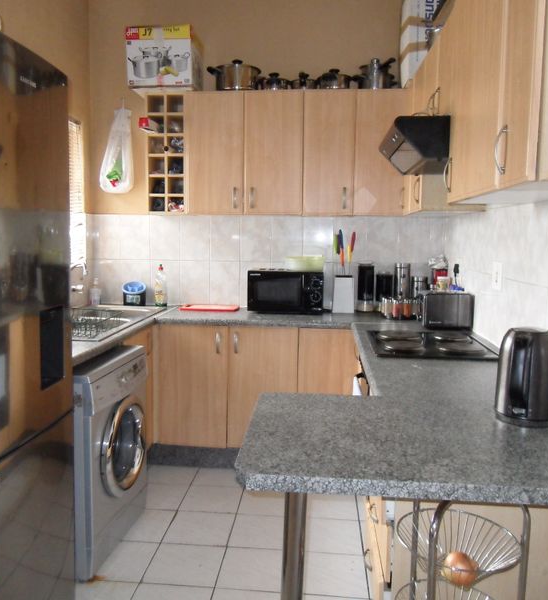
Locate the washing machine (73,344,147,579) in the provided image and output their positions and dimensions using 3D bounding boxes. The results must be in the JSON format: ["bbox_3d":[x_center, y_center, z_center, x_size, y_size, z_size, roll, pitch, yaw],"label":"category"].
[{"bbox_3d":[-0.933,0.678,2.523,0.570,0.850,0.590,1,6,8],"label":"washing machine"}]

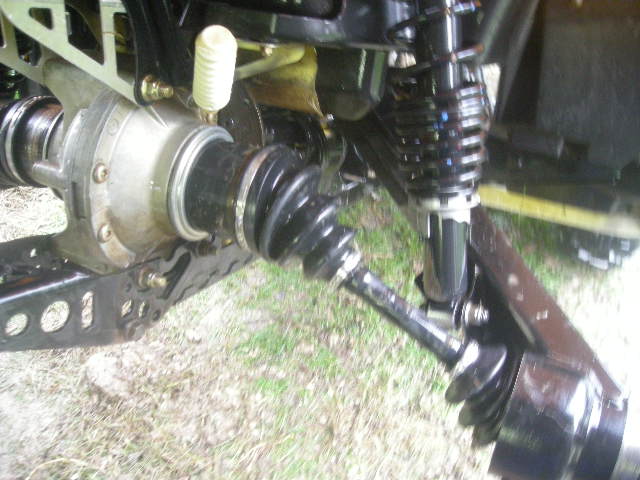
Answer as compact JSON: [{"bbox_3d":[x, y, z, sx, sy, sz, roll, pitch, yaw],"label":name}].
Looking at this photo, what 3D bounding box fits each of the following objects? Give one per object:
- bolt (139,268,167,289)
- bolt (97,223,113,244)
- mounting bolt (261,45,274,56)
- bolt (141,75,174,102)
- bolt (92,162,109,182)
[{"bbox_3d":[-0.156,0.037,0.605,0.026,0.021,0.021,13,22,29],"label":"bolt"},{"bbox_3d":[-0.188,-0.006,0.565,0.008,0.017,0.017,13,22,29],"label":"bolt"},{"bbox_3d":[-0.056,-0.205,0.700,0.009,0.013,0.013,13,22,29],"label":"mounting bolt"},{"bbox_3d":[-0.139,-0.128,0.555,0.028,0.022,0.022,13,22,29],"label":"bolt"},{"bbox_3d":[-0.187,-0.057,0.550,0.008,0.018,0.018,13,22,29],"label":"bolt"}]

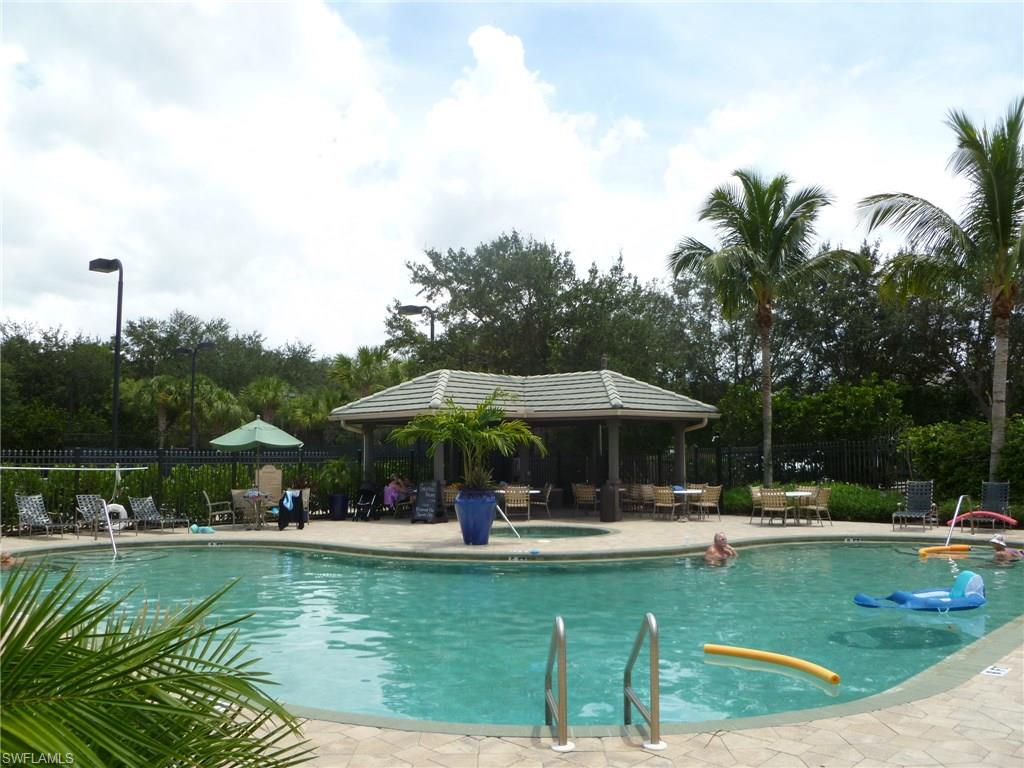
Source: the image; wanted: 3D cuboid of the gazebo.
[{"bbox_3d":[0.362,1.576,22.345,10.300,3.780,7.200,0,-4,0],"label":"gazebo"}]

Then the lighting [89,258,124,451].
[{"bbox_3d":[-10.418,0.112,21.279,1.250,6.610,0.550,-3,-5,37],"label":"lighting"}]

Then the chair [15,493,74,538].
[{"bbox_3d":[-9.586,2.716,17.153,1.580,0.860,0.700,-4,-7,40],"label":"chair"}]

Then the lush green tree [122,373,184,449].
[{"bbox_3d":[-17.673,2.232,40.951,3.100,5.220,3.100,0,-4,0],"label":"lush green tree"}]

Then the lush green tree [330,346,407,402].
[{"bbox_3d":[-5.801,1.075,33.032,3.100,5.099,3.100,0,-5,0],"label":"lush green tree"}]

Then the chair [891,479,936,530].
[{"bbox_3d":[9.032,2.738,18.603,0.720,1.070,1.450,-3,-6,35],"label":"chair"}]

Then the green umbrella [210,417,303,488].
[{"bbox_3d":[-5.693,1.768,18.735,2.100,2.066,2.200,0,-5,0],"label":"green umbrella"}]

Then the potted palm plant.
[{"bbox_3d":[-0.813,1.527,15.129,2.750,2.820,2.600,0,-4,0],"label":"potted palm plant"}]

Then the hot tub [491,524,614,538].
[{"bbox_3d":[0.726,3.408,17.946,2.900,0.420,2.950,0,-5,0],"label":"hot tub"}]

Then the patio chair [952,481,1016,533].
[{"bbox_3d":[10.521,2.723,18.441,0.720,1.070,1.450,-4,-7,41],"label":"patio chair"}]

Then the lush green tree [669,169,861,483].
[{"bbox_3d":[7.120,-1.240,23.598,5.300,9.666,5.200,0,-5,0],"label":"lush green tree"}]

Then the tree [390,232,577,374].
[{"bbox_3d":[-1.139,-0.946,33.159,7.300,10.410,7.000,0,-4,0],"label":"tree"}]

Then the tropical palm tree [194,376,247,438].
[{"bbox_3d":[-14.410,2.226,40.951,2.800,5.210,2.800,0,-4,0],"label":"tropical palm tree"}]

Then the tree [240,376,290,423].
[{"bbox_3d":[-12.185,2.272,40.947,2.700,5.100,2.700,0,-4,0],"label":"tree"}]

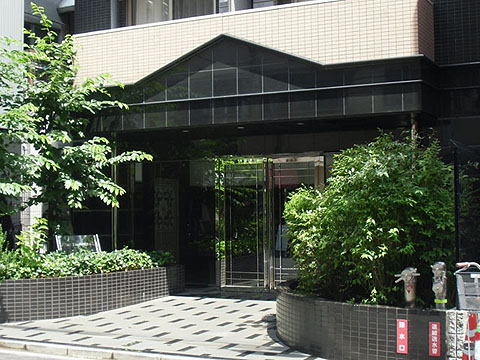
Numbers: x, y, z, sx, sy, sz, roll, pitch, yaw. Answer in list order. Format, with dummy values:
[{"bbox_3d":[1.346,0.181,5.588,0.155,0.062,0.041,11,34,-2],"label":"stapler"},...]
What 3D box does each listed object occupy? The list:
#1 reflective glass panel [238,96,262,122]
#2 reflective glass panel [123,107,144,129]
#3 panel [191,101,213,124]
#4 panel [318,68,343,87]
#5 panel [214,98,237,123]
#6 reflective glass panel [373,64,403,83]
[{"bbox_3d":[0.155,-1.052,9.583,0.390,0.388,0.040,-2,-2,23],"label":"reflective glass panel"},{"bbox_3d":[-1.688,-0.988,10.343,0.395,0.370,0.030,-2,-3,23],"label":"reflective glass panel"},{"bbox_3d":[-0.584,-1.019,9.873,0.395,0.370,0.030,-2,-3,23],"label":"panel"},{"bbox_3d":[1.256,-1.429,9.130,0.390,0.256,0.040,-2,-2,23],"label":"panel"},{"bbox_3d":[-0.214,-1.041,9.738,0.390,0.388,0.040,-2,-2,23],"label":"panel"},{"bbox_3d":[1.982,-1.448,8.750,0.392,0.268,0.050,-2,-3,23],"label":"reflective glass panel"}]

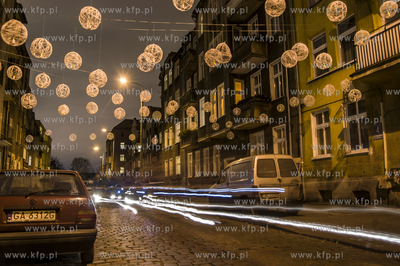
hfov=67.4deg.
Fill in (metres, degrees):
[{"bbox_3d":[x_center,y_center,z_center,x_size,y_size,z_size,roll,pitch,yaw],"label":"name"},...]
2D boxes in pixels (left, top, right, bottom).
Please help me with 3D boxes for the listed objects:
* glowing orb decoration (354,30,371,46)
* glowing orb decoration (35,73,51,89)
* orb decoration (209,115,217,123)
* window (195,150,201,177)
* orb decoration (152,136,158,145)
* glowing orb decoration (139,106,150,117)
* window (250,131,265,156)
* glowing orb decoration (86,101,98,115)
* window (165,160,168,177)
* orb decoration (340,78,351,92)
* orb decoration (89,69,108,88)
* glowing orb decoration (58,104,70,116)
[{"bbox_3d":[4.469,-2.605,8.227,0.420,0.420,0.420,5,-12,-23],"label":"glowing orb decoration"},{"bbox_3d":[-4.354,-1.440,8.339,0.399,0.411,0.399,-1,-9,0],"label":"glowing orb decoration"},{"bbox_3d":[0.693,-0.698,15.379,0.390,0.390,0.390,3,-10,-20],"label":"orb decoration"},{"bbox_3d":[-0.149,2.697,25.876,0.150,2.237,1.110,5,-12,-23],"label":"window"},{"bbox_3d":[-2.796,0.495,18.787,0.420,0.420,0.420,3,-10,-20],"label":"orb decoration"},{"bbox_3d":[-2.342,-0.907,12.648,0.460,0.460,0.460,-1,-10,0],"label":"glowing orb decoration"},{"bbox_3d":[3.417,1.076,17.755,0.150,2.160,1.408,5,-12,-23],"label":"window"},{"bbox_3d":[-3.550,-0.813,9.907,0.400,0.400,0.400,3,-10,-20],"label":"glowing orb decoration"},{"bbox_3d":[-4.000,4.288,36.000,0.200,1.950,1.150,3,-10,-20],"label":"window"},{"bbox_3d":[5.103,-1.669,10.489,0.420,0.420,0.420,3,-10,-20],"label":"orb decoration"},{"bbox_3d":[-2.542,-1.363,7.492,0.460,0.460,0.460,-1,-10,0],"label":"orb decoration"},{"bbox_3d":[-5.540,-0.928,12.200,0.460,0.460,0.460,-1,-10,0],"label":"glowing orb decoration"}]

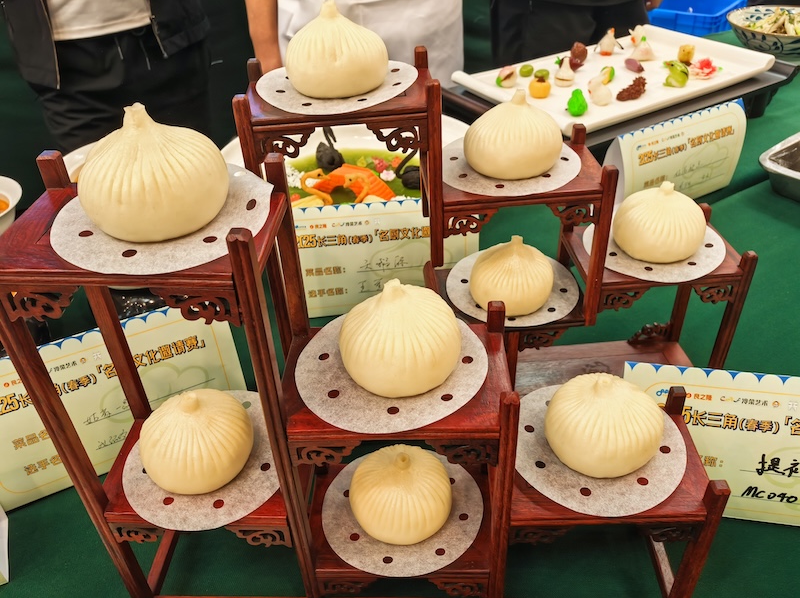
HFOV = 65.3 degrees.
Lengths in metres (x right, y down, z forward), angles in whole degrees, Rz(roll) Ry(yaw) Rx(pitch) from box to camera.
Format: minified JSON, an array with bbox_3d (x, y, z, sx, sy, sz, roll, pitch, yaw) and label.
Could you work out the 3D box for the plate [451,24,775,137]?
[{"bbox_3d":[0.387,-0.394,1.119,0.526,0.035,0.280,-24,40,-26],"label":"plate"}]

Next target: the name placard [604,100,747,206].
[{"bbox_3d":[0.385,-0.195,0.882,0.242,0.128,0.058,-20,39,-23],"label":"name placard"}]

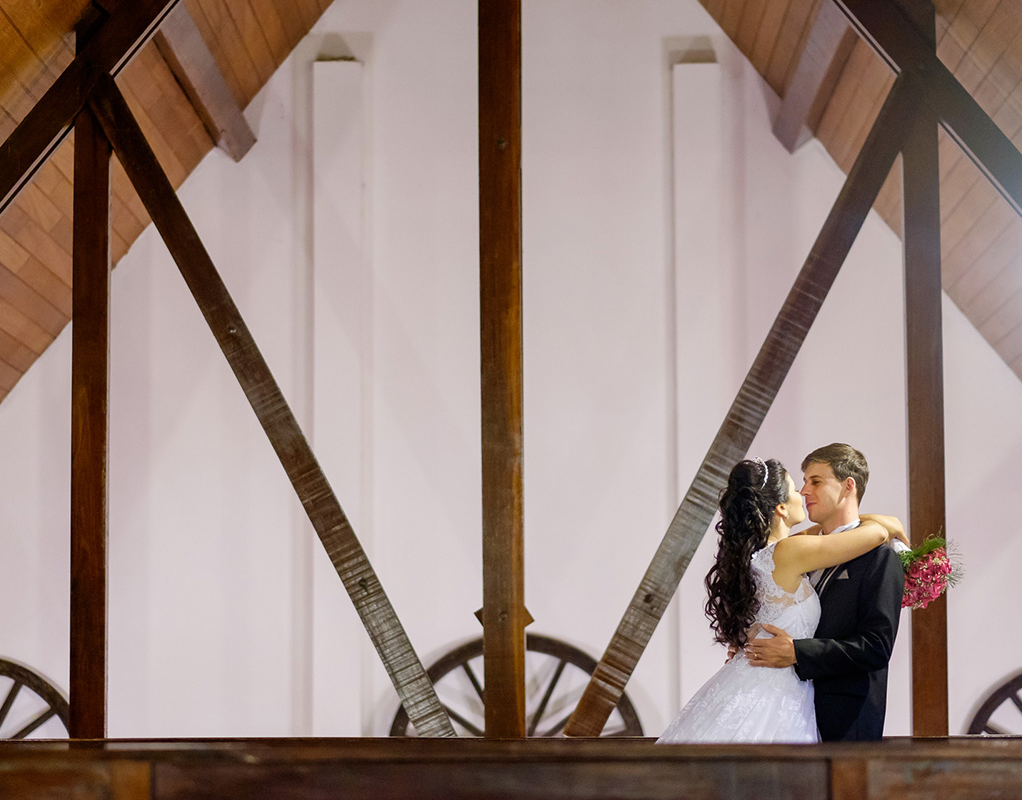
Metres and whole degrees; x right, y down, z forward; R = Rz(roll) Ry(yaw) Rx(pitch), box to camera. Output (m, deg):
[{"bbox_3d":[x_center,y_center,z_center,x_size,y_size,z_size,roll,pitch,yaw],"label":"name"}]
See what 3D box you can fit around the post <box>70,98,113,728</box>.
[{"bbox_3d":[-1.397,0.064,9.336,0.116,2.110,0.090,0,-5,1],"label":"post"}]

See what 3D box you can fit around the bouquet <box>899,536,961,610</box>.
[{"bbox_3d":[1.270,0.532,8.580,0.230,0.250,0.230,-43,-12,0],"label":"bouquet"}]

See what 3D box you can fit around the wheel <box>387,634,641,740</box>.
[{"bbox_3d":[0.025,1.614,12.450,1.152,1.152,0.120,0,-5,1],"label":"wheel"}]

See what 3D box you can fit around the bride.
[{"bbox_3d":[0.720,1.035,8.433,1.000,1.732,0.800,0,-5,-7],"label":"bride"}]

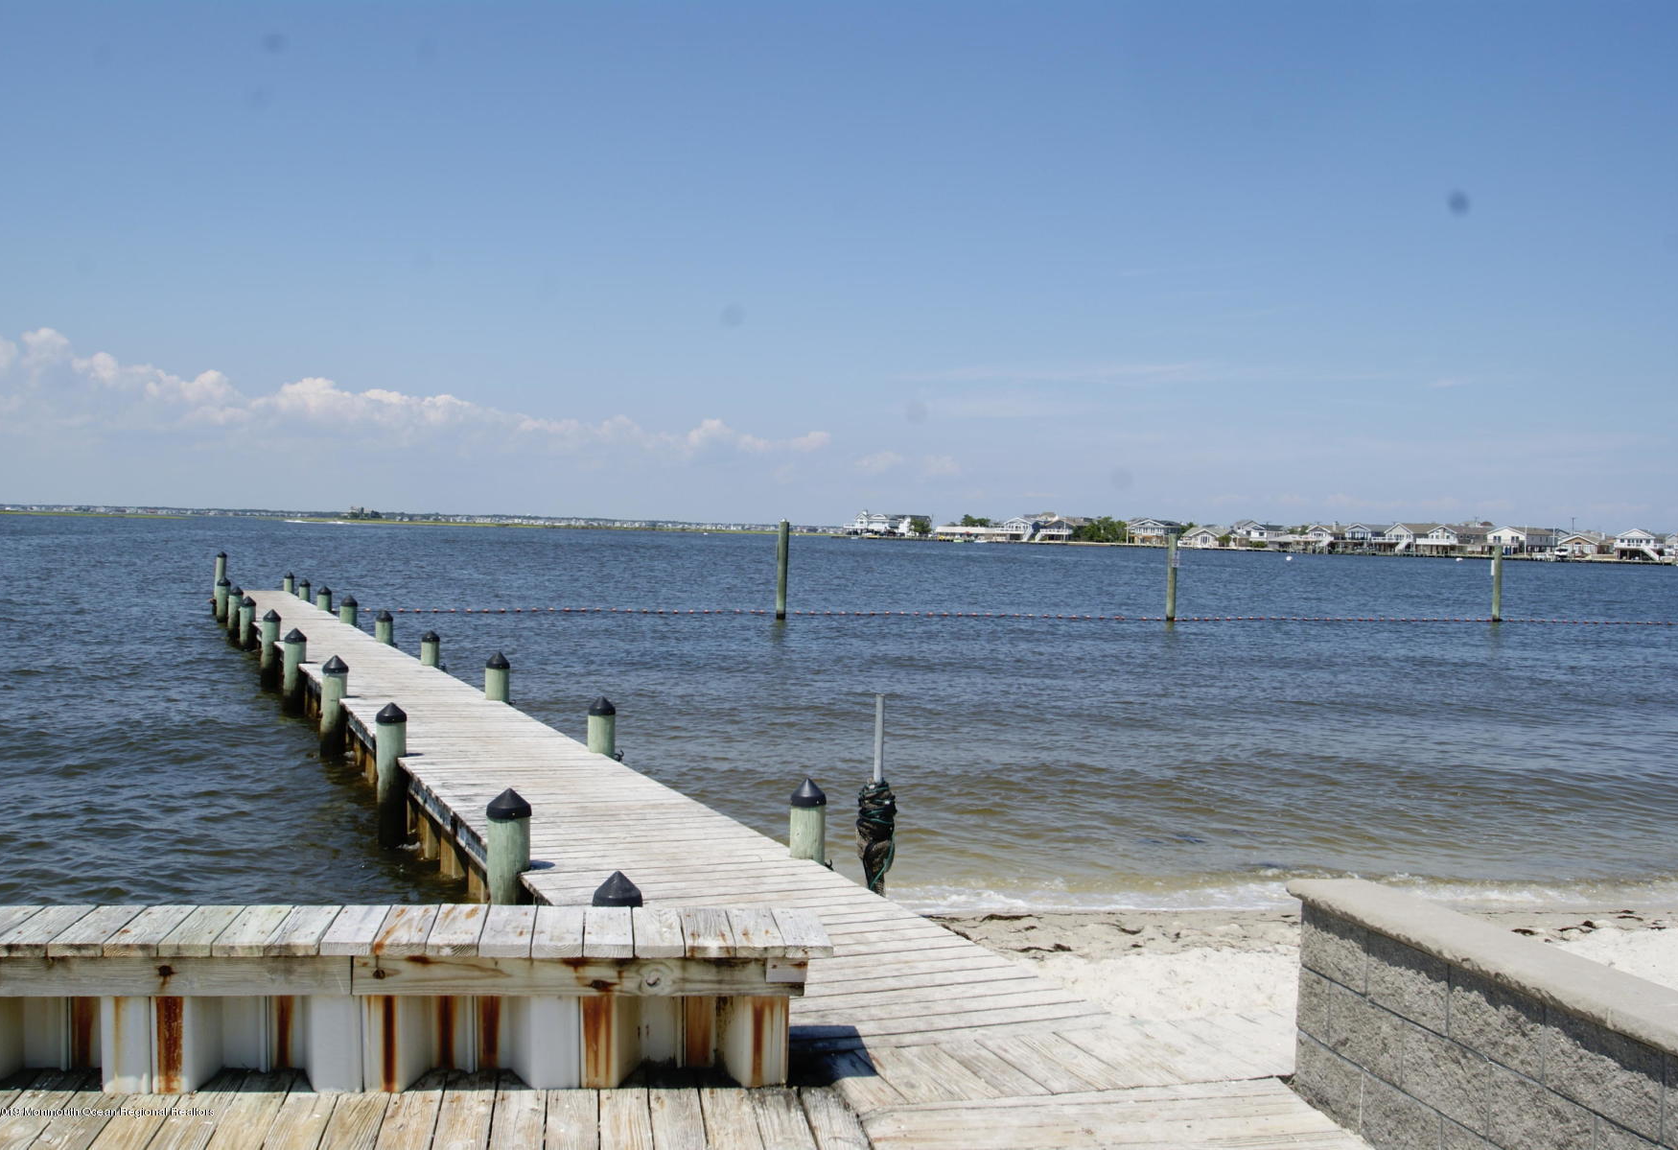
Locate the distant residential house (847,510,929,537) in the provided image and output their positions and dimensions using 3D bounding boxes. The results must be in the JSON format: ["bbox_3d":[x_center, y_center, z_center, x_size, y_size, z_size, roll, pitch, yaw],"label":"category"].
[{"bbox_3d":[15.381,-16.026,450.000,22.000,8.000,13.000,2,2,27],"label":"distant residential house"}]

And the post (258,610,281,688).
[{"bbox_3d":[-7.023,0.904,17.700,0.225,0.910,0.225,2,2,0],"label":"post"}]

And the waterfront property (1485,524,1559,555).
[{"bbox_3d":[152.524,-7.648,320.000,13.000,6.500,9.400,0,2,-41],"label":"waterfront property"}]

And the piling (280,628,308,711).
[{"bbox_3d":[-5.813,1.018,15.300,0.240,0.860,0.240,2,2,0],"label":"piling"}]

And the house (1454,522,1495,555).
[{"bbox_3d":[142.622,-7.997,322.000,8.500,6.600,7.500,0,2,-42],"label":"house"}]

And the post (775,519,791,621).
[{"bbox_3d":[-1.299,-0.109,33.100,0.225,2.310,0.225,2,2,0],"label":"post"}]

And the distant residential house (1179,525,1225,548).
[{"bbox_3d":[94.576,-9.832,372.000,9.200,5.000,9.000,3,2,40],"label":"distant residential house"}]

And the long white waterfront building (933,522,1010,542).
[{"bbox_3d":[40.065,-12.614,430.000,20.500,5.000,10.000,2,2,28],"label":"long white waterfront building"}]

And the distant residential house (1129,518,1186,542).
[{"bbox_3d":[87.256,-12.001,394.000,11.500,6.700,11.000,3,2,37],"label":"distant residential house"}]

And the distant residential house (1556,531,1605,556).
[{"bbox_3d":[155.071,-6.242,300.000,8.500,5.000,8.000,0,2,-44],"label":"distant residential house"}]

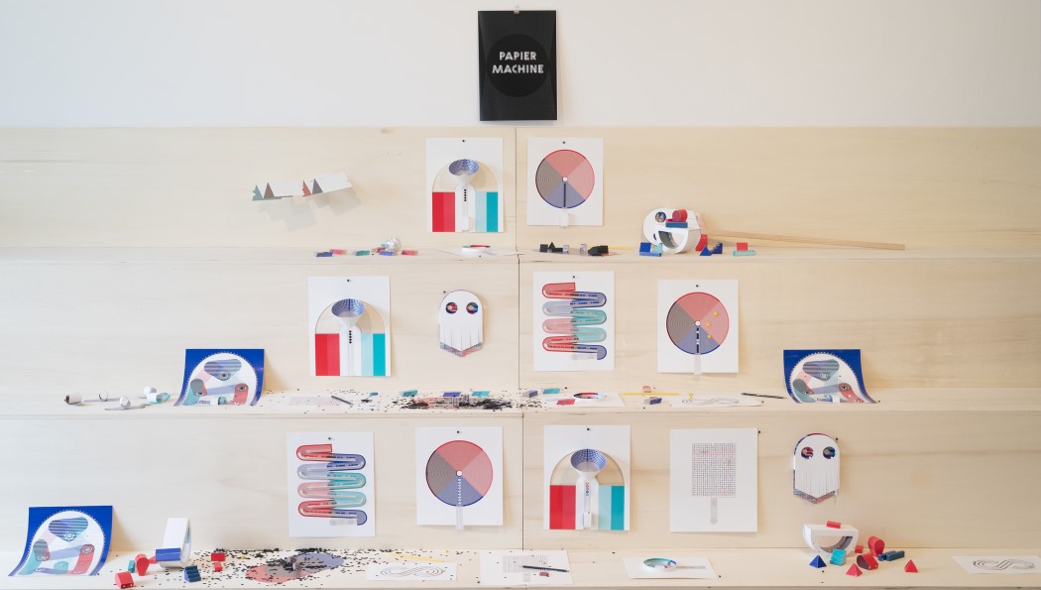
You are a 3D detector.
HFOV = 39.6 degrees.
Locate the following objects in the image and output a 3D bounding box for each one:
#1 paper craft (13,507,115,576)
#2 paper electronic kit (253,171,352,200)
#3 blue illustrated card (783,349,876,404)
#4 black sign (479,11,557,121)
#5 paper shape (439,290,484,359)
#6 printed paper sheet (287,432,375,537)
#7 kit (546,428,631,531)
[{"bbox_3d":[-1.111,0.594,3.502,0.211,0.115,0.183,0,8,-1],"label":"paper craft"},{"bbox_3d":[-0.667,-0.335,4.431,0.303,0.094,0.080,0,7,-1],"label":"paper electronic kit"},{"bbox_3d":[0.882,0.231,4.138,0.225,0.120,0.200,0,7,-1],"label":"blue illustrated card"},{"bbox_3d":[-0.007,-0.701,4.436,0.238,0.333,0.015,0,7,-1],"label":"black sign"},{"bbox_3d":[-0.171,0.085,4.195,0.127,0.198,0.030,0,7,-1],"label":"paper shape"},{"bbox_3d":[-0.502,0.503,3.830,0.232,0.277,0.010,0,2,0],"label":"printed paper sheet"},{"bbox_3d":[0.167,0.458,3.557,0.213,0.266,0.060,0,8,-1],"label":"kit"}]

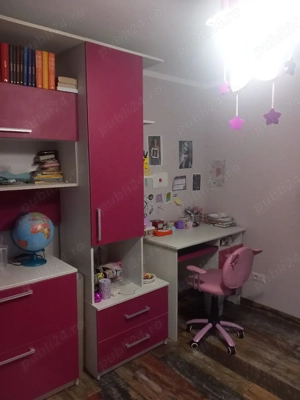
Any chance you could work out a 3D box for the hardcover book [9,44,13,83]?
[{"bbox_3d":[-0.817,-0.765,1.795,0.021,0.208,0.140,-6,9,-39],"label":"hardcover book"}]

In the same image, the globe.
[{"bbox_3d":[-0.792,0.257,2.107,0.272,0.347,0.272,-6,10,-40],"label":"globe"}]

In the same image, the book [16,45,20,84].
[{"bbox_3d":[-0.787,-0.770,1.819,0.021,0.209,0.140,-6,9,-39],"label":"book"}]

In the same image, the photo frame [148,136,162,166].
[{"bbox_3d":[0.059,-0.460,2.966,0.185,0.286,0.015,-6,10,-40],"label":"photo frame"}]

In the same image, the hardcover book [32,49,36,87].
[{"bbox_3d":[-0.721,-0.776,1.875,0.022,0.215,0.140,-6,9,-39],"label":"hardcover book"}]

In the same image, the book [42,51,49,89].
[{"bbox_3d":[-0.669,-0.782,1.921,0.039,0.219,0.145,-6,9,-39],"label":"book"}]

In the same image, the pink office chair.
[{"bbox_3d":[0.529,0.721,2.461,0.514,0.816,0.493,-6,9,-39],"label":"pink office chair"}]

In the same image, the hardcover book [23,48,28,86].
[{"bbox_3d":[-0.757,-0.773,1.844,0.026,0.210,0.140,-6,9,-39],"label":"hardcover book"}]

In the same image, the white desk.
[{"bbox_3d":[0.393,0.702,3.025,0.965,0.776,0.586,-6,10,-40],"label":"white desk"}]

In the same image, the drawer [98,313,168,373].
[{"bbox_3d":[-0.229,1.013,2.449,0.647,0.217,0.414,-6,10,-40],"label":"drawer"}]

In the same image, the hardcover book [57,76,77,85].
[{"bbox_3d":[-0.576,-0.756,2.032,0.131,0.037,0.190,-6,9,-39],"label":"hardcover book"}]

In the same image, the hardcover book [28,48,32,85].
[{"bbox_3d":[-0.751,-0.777,1.879,0.023,0.215,0.172,-6,10,-40],"label":"hardcover book"}]

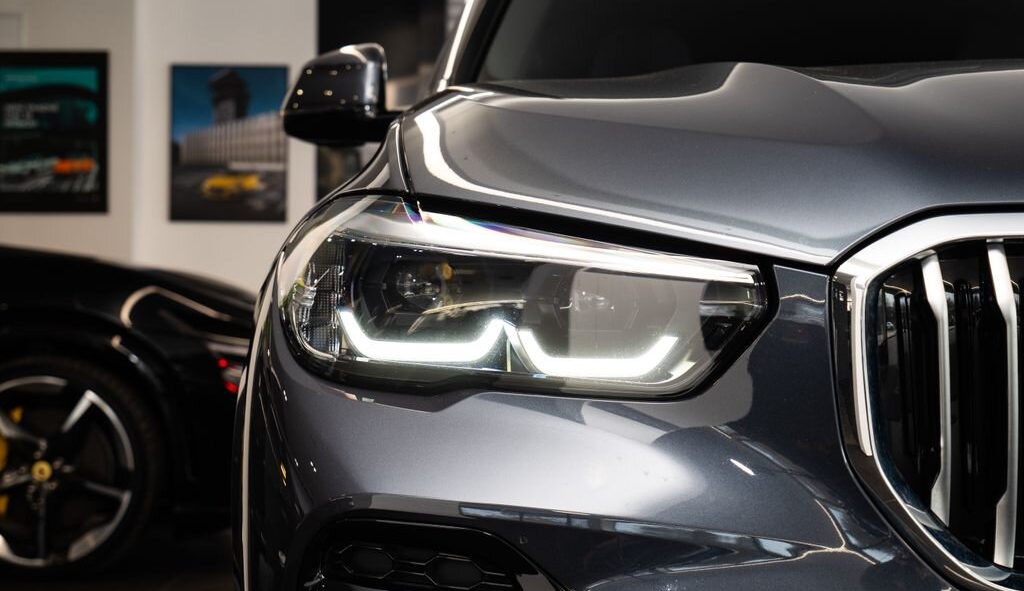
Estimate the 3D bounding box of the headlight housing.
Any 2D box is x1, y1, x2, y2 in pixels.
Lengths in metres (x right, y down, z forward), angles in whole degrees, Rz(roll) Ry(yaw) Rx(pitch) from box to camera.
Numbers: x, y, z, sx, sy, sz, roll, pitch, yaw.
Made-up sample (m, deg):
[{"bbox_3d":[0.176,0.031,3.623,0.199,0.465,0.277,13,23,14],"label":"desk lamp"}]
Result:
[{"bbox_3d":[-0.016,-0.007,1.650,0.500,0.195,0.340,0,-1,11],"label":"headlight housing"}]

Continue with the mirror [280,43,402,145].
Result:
[{"bbox_3d":[-0.280,-0.347,2.960,0.235,0.180,0.160,0,-1,6],"label":"mirror"}]

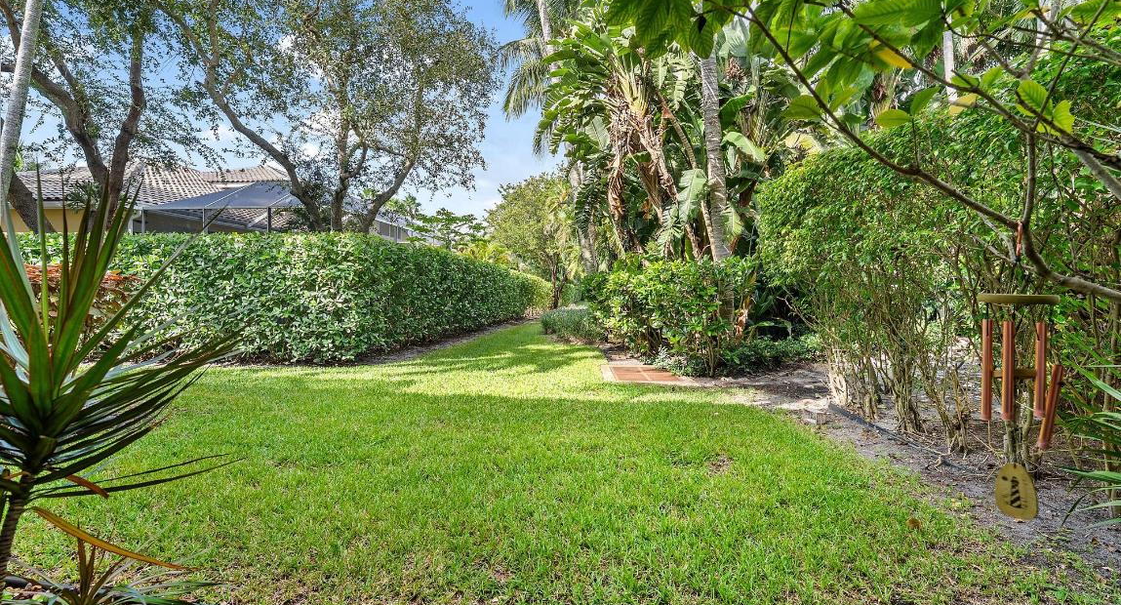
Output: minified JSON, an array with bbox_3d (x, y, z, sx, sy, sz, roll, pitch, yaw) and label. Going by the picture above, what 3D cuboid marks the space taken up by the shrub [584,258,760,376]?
[{"bbox_3d":[2.150,0.200,9.100,3.200,2.100,2.300,0,0,0],"label":"shrub"}]

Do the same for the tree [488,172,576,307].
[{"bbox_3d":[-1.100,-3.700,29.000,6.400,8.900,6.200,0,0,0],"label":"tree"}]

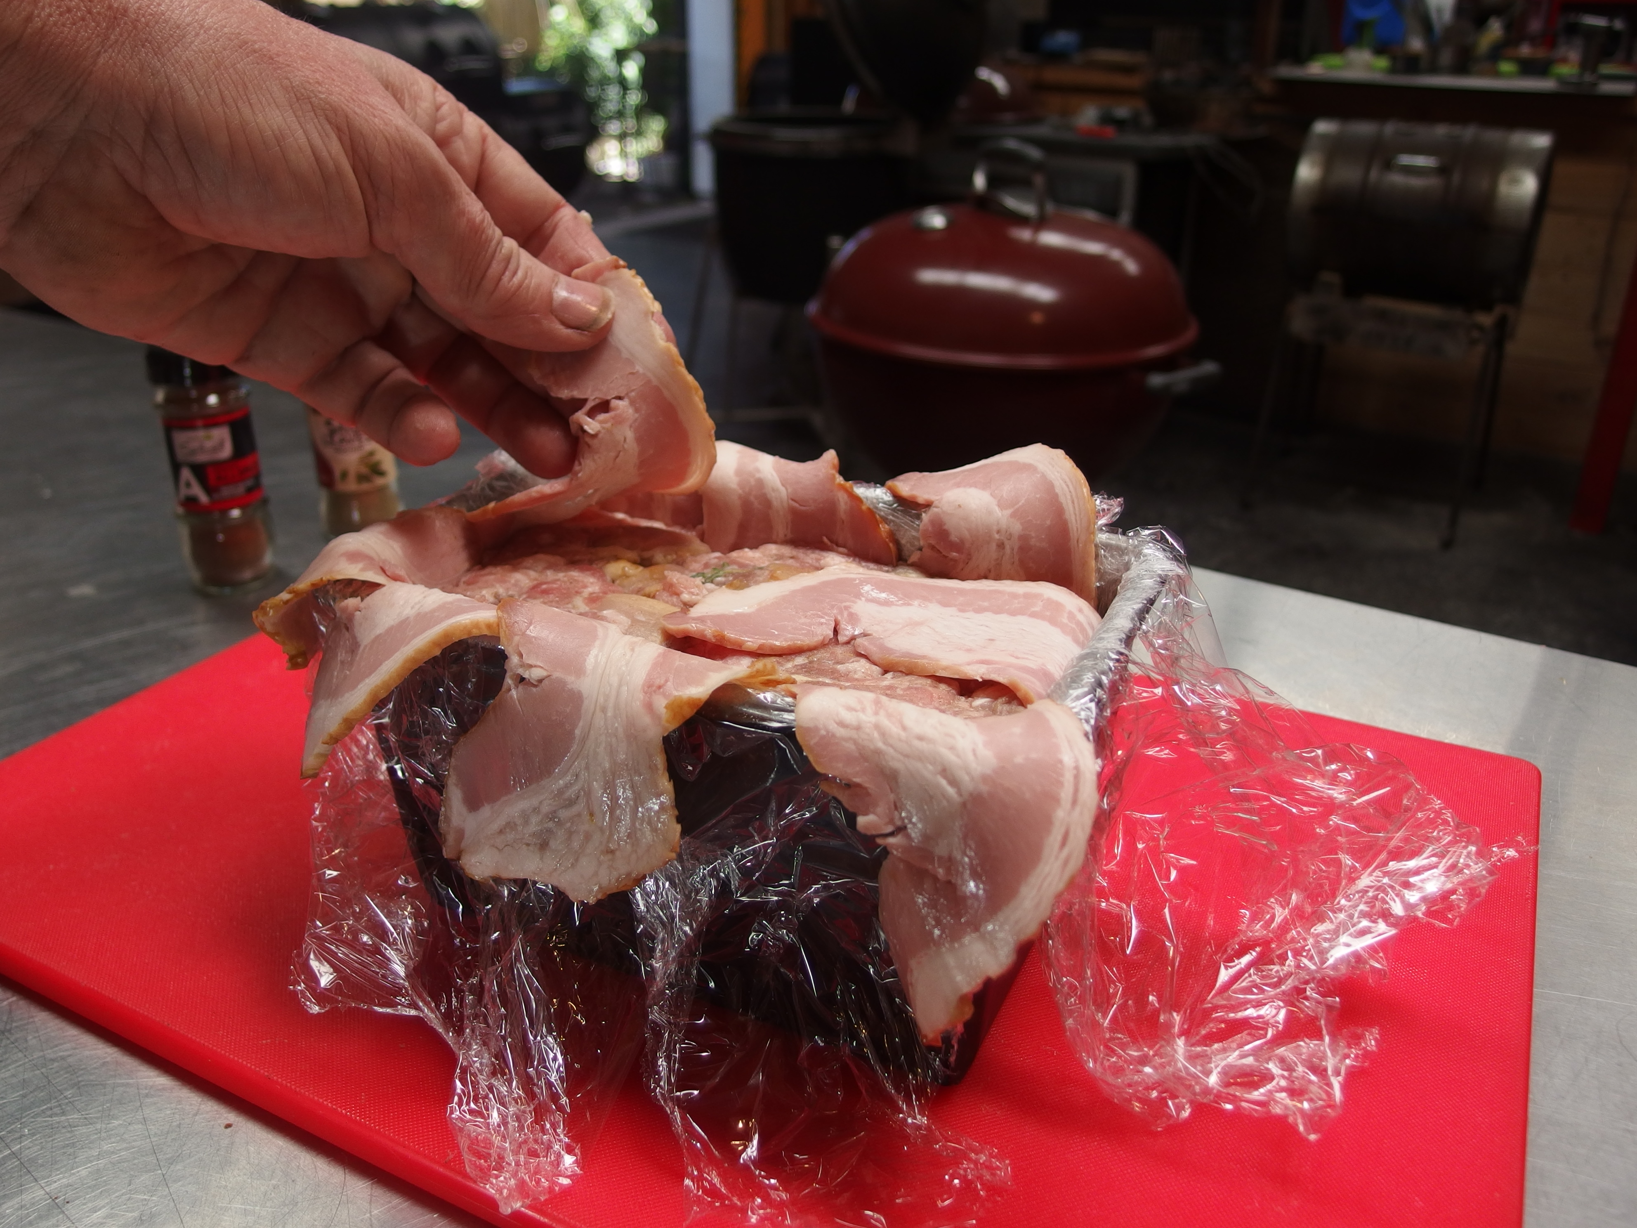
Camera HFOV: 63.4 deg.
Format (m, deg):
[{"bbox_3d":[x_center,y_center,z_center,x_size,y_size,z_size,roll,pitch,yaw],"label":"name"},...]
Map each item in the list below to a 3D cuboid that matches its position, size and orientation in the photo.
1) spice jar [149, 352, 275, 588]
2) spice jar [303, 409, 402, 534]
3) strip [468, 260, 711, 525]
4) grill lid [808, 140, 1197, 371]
[{"bbox_3d":[-0.276,-0.073,0.605,0.042,0.125,0.042,-11,28,-23],"label":"spice jar"},{"bbox_3d":[-0.231,-0.091,0.660,0.039,0.111,0.039,-8,27,-18],"label":"spice jar"},{"bbox_3d":[-0.065,-0.062,0.372,0.070,0.062,0.050,-8,27,-18],"label":"strip"},{"bbox_3d":[0.278,-0.568,1.954,0.580,0.250,0.580,1,26,0],"label":"grill lid"}]

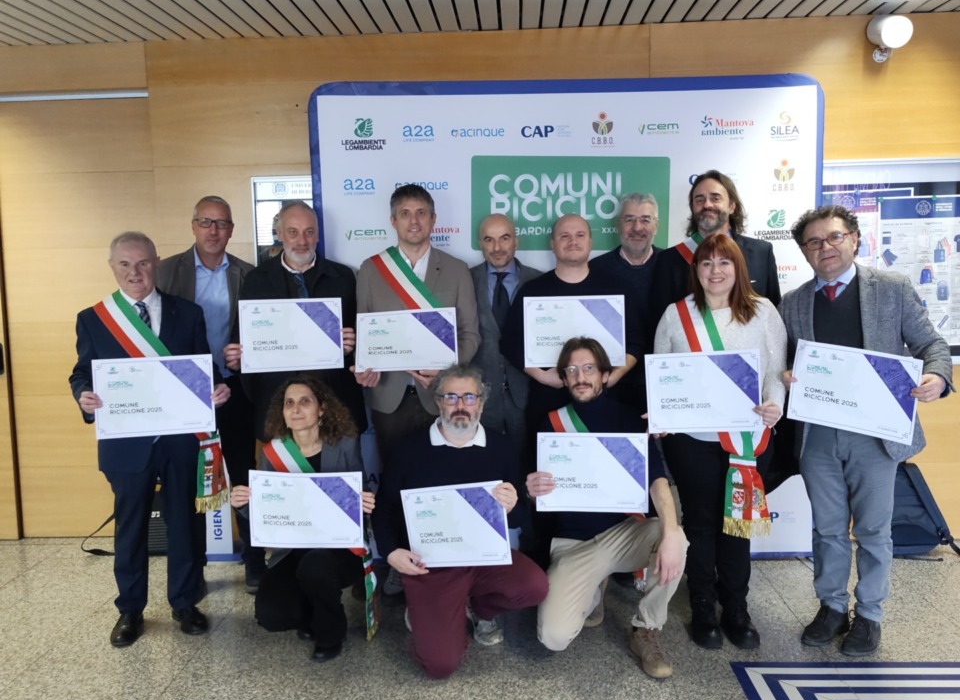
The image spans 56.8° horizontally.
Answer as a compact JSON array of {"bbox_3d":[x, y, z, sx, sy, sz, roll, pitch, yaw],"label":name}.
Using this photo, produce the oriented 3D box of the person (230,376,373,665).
[{"bbox_3d":[-0.707,0.633,3.591,0.540,1.060,0.640,-2,6,-4],"label":"person"}]

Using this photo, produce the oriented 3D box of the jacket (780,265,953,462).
[{"bbox_3d":[1.457,0.038,3.387,0.600,0.760,0.420,2,7,30],"label":"jacket"}]

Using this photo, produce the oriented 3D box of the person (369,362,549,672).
[{"bbox_3d":[-0.063,0.611,3.442,0.620,1.110,0.660,-1,6,2],"label":"person"}]

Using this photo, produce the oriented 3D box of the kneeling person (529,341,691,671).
[{"bbox_3d":[0.456,0.550,3.444,0.580,1.210,0.680,-1,6,2],"label":"kneeling person"}]

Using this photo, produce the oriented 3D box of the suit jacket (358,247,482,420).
[{"bbox_3d":[-0.276,-0.091,3.877,0.540,0.720,0.400,-2,6,-4],"label":"suit jacket"}]

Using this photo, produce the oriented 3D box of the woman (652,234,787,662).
[{"bbox_3d":[0.934,0.343,3.452,0.520,1.610,0.400,0,6,10],"label":"woman"}]

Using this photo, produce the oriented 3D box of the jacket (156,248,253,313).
[{"bbox_3d":[-1.255,-0.071,4.151,0.520,0.760,0.300,-2,6,-11],"label":"jacket"}]

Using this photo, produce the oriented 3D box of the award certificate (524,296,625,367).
[{"bbox_3d":[0.393,-0.076,3.660,0.420,0.297,0.010,-1,0,5],"label":"award certificate"}]

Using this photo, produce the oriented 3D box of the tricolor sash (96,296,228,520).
[{"bbox_3d":[-1.258,0.179,3.514,0.480,0.840,0.340,-3,6,-14],"label":"tricolor sash"}]

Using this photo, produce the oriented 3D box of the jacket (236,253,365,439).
[{"bbox_3d":[-0.790,-0.042,3.894,0.540,0.800,0.400,-2,6,-9],"label":"jacket"}]

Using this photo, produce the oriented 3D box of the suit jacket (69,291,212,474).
[{"bbox_3d":[-1.348,0.117,3.551,0.550,0.720,0.400,-3,6,-14],"label":"suit jacket"}]

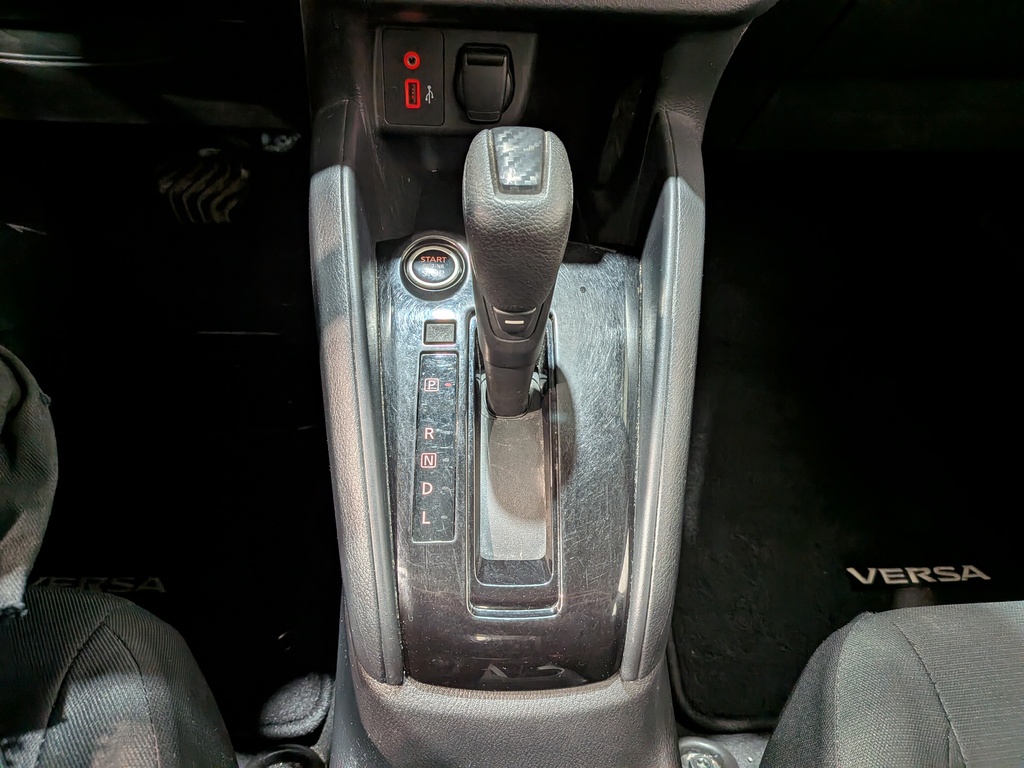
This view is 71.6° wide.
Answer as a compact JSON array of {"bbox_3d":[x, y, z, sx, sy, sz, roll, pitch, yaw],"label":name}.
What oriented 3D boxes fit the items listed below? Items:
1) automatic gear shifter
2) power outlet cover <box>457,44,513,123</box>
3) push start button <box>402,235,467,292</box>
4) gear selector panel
[{"bbox_3d":[0.003,-0.055,0.390,0.051,0.158,0.056,0,47,0],"label":"automatic gear shifter"},{"bbox_3d":[-0.018,-0.193,0.458,0.038,0.046,0.013,0,20,0],"label":"power outlet cover"},{"bbox_3d":[-0.049,-0.075,0.445,0.039,0.012,0.039,0,73,0],"label":"push start button"},{"bbox_3d":[-0.043,0.036,0.413,0.024,0.006,0.111,0,73,0],"label":"gear selector panel"}]

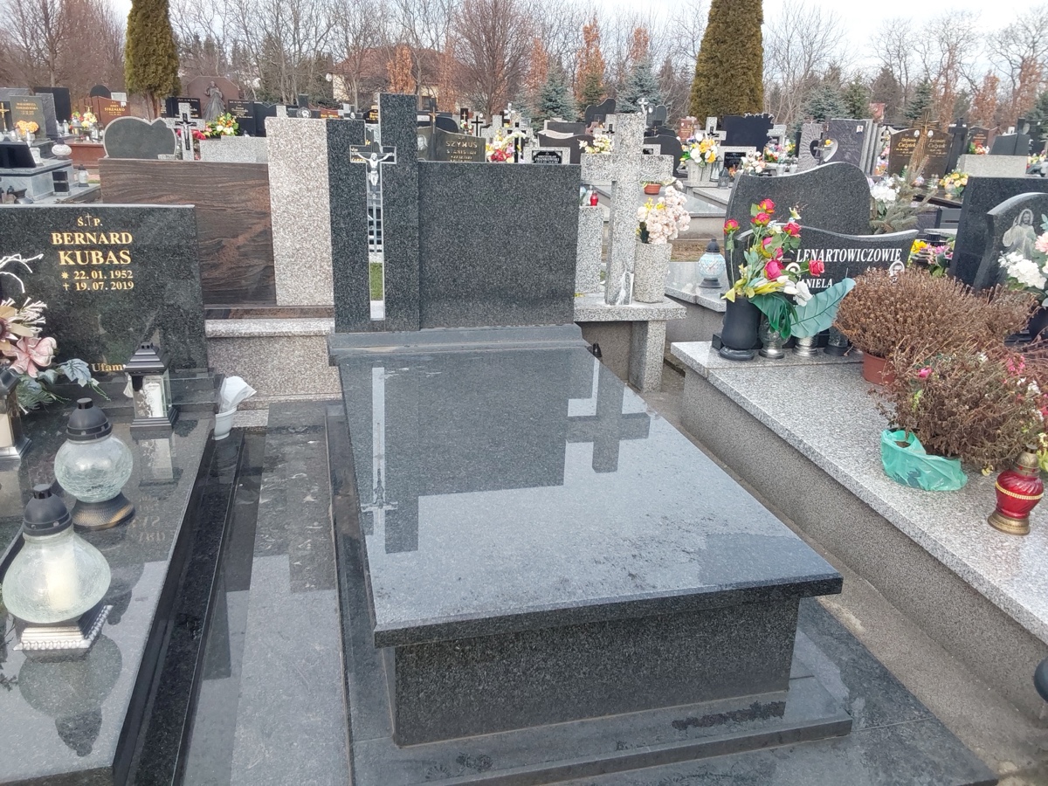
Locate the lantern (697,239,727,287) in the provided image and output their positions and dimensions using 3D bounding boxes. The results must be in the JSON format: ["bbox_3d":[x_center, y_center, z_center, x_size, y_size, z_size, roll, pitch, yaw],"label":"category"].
[{"bbox_3d":[1.147,-0.809,5.241,0.168,0.288,0.168,-3,18,-14],"label":"lantern"}]

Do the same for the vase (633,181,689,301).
[{"bbox_3d":[0.699,-0.774,4.367,0.286,0.601,0.258,-3,20,-13],"label":"vase"}]

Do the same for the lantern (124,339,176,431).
[{"bbox_3d":[-1.278,-0.035,2.906,0.137,0.296,0.137,-3,18,-15],"label":"lantern"}]

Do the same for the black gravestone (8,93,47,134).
[{"bbox_3d":[-8.494,-4.729,14.509,0.660,0.780,0.200,-3,18,-14],"label":"black gravestone"}]

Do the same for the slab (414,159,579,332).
[{"bbox_3d":[-0.110,-0.614,3.555,0.674,0.679,0.080,-3,18,-14],"label":"slab"}]

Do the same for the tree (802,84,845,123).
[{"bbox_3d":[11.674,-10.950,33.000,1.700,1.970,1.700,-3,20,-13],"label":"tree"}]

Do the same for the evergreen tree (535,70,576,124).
[{"bbox_3d":[1.236,-11.476,32.986,1.700,2.250,1.700,2,20,-1],"label":"evergreen tree"}]

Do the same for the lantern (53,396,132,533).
[{"bbox_3d":[-1.126,0.173,2.218,0.192,0.326,0.192,-3,20,-13],"label":"lantern"}]

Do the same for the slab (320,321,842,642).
[{"bbox_3d":[-0.016,0.141,2.607,1.020,0.051,1.877,-3,20,-14],"label":"slab"}]

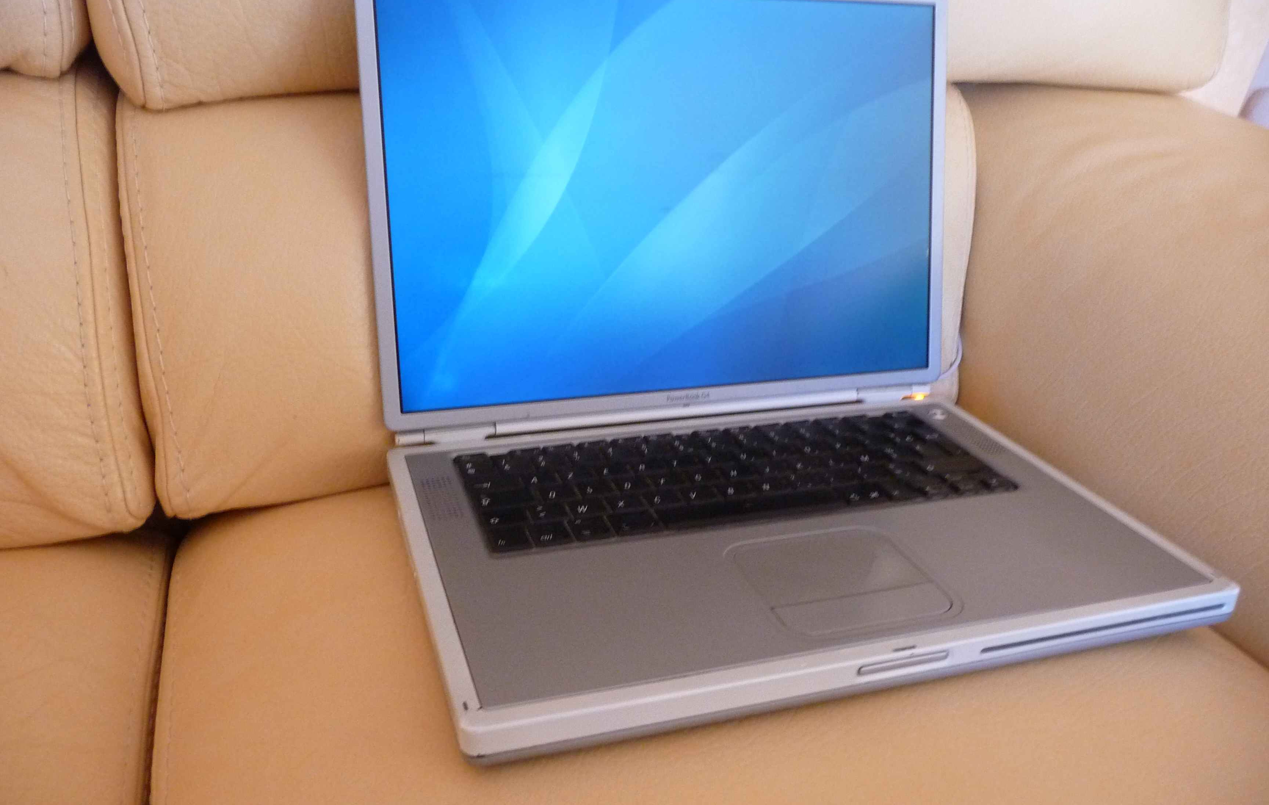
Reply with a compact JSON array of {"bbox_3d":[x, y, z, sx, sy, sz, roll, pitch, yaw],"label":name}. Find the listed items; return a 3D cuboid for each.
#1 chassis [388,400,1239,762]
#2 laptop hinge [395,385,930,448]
[{"bbox_3d":[0.066,0.060,0.499,0.341,0.018,0.233,-5,24,-18],"label":"chassis"},{"bbox_3d":[0.029,0.005,0.591,0.327,0.010,0.010,-5,24,-18],"label":"laptop hinge"}]

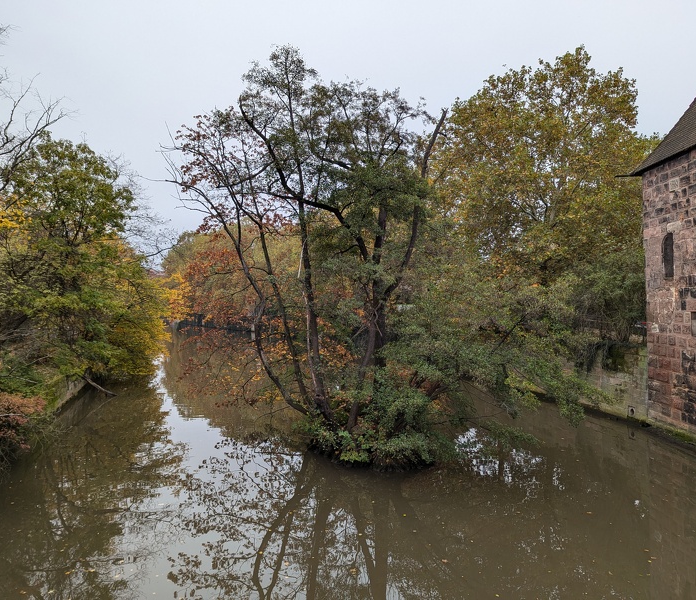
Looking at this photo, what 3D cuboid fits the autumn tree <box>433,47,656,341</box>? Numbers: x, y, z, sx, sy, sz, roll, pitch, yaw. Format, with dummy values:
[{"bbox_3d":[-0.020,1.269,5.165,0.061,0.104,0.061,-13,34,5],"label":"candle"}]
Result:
[{"bbox_3d":[12.794,-6.999,36.000,14.200,19.010,12.500,-1,-1,11],"label":"autumn tree"}]

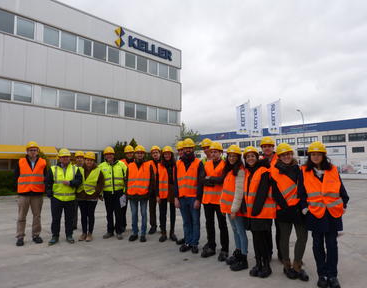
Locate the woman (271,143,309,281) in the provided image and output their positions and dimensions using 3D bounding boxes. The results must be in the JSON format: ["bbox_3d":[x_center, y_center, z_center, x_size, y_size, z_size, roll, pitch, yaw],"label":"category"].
[{"bbox_3d":[1.387,0.845,3.664,0.480,1.722,0.350,0,-4,2],"label":"woman"}]

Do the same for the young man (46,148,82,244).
[{"bbox_3d":[-2.249,0.959,5.193,0.620,1.732,0.420,1,-4,-22],"label":"young man"}]

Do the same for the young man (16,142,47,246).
[{"bbox_3d":[-2.798,0.886,5.135,0.600,1.869,0.360,2,-4,-25],"label":"young man"}]

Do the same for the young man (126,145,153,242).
[{"bbox_3d":[-0.854,0.930,5.324,0.540,1.805,0.350,0,-3,-6],"label":"young man"}]

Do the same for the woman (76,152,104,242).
[{"bbox_3d":[-1.805,1.001,5.398,0.520,1.672,0.340,0,-4,-3],"label":"woman"}]

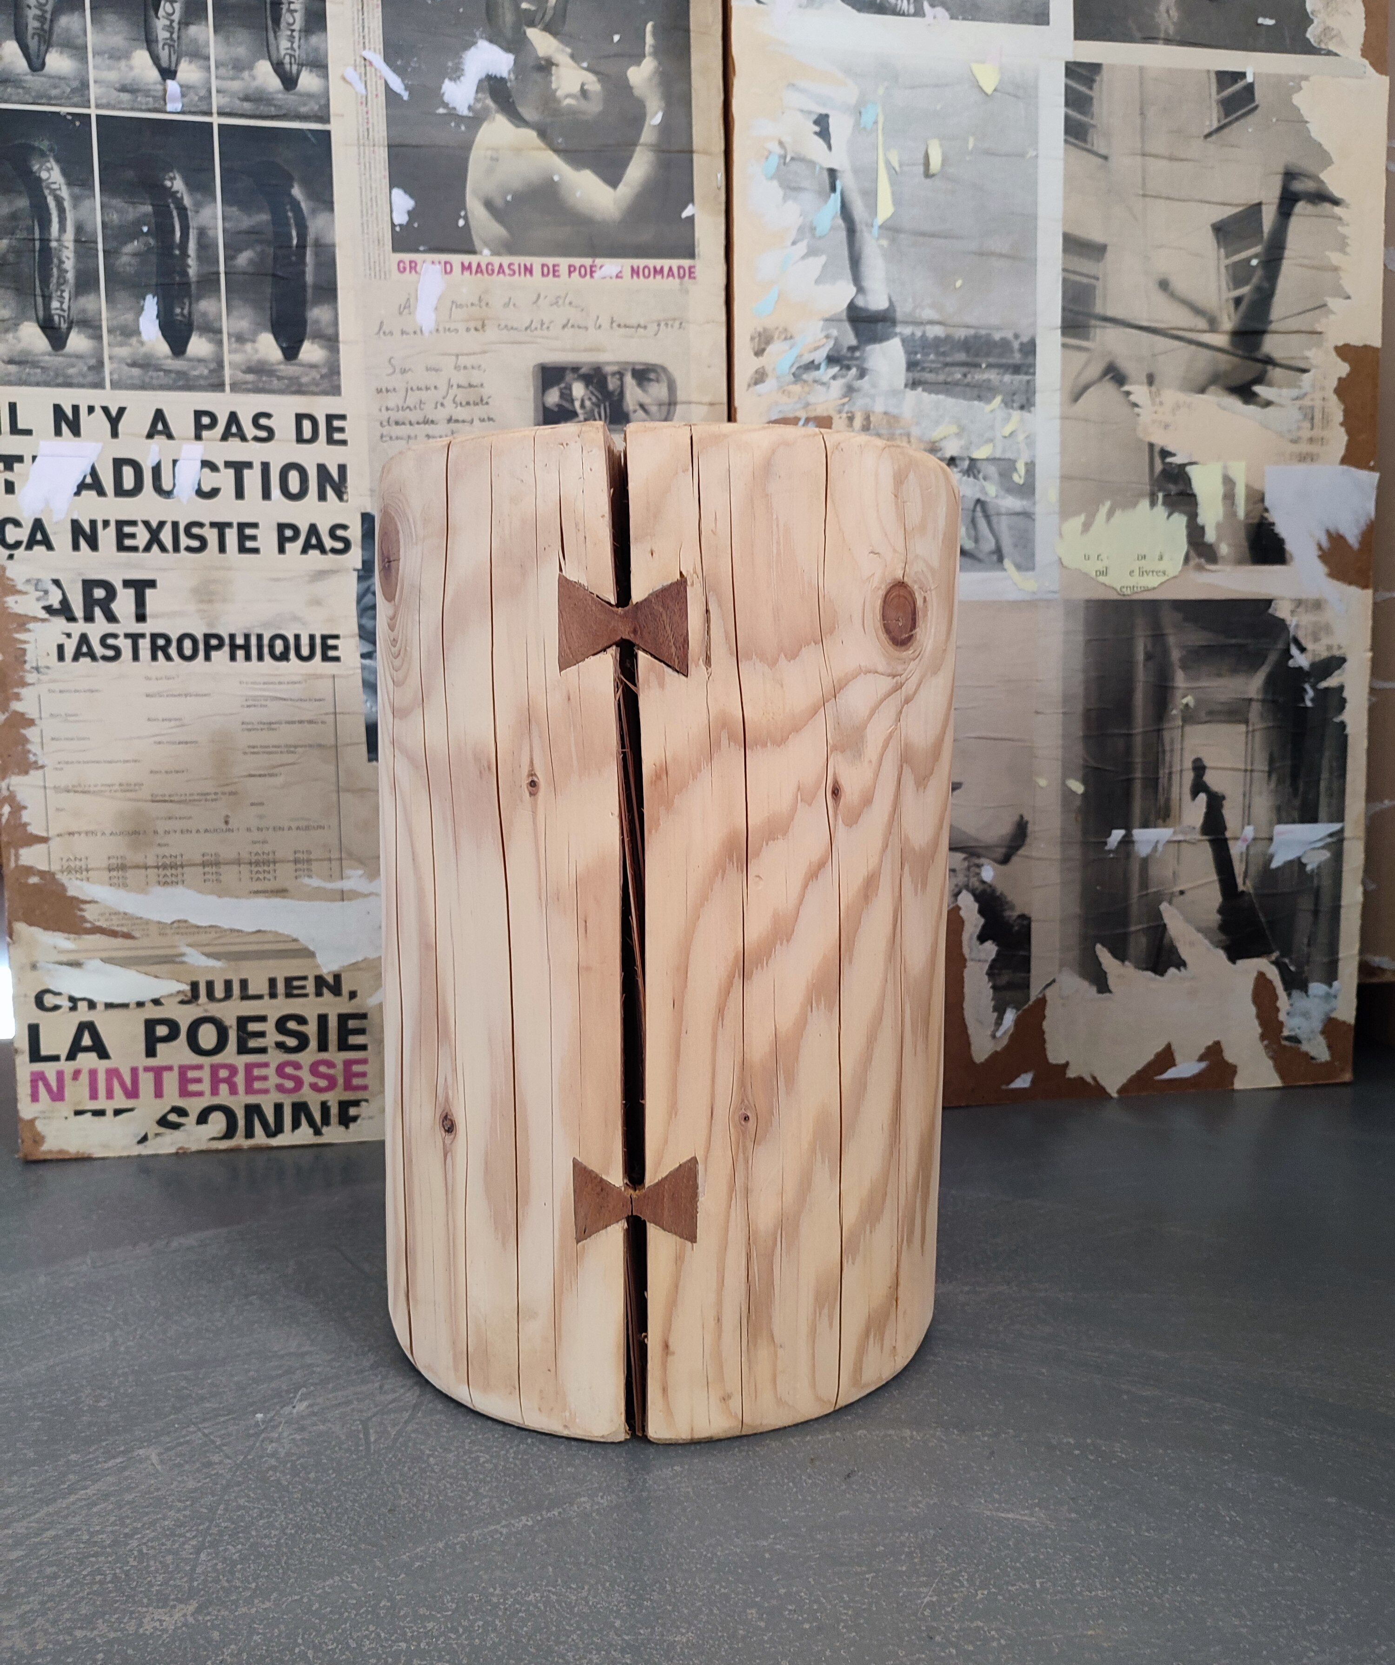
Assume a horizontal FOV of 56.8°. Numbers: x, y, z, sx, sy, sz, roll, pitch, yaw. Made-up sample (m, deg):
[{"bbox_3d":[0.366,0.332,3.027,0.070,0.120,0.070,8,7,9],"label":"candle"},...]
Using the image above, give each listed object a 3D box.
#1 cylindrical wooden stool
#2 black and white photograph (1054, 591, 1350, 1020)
[{"bbox_3d":[-0.017,0.038,0.696,0.299,0.450,0.299,0,6,0],"label":"cylindrical wooden stool"},{"bbox_3d":[0.427,-0.014,1.081,0.260,0.358,0.010,-1,5,-10],"label":"black and white photograph"}]

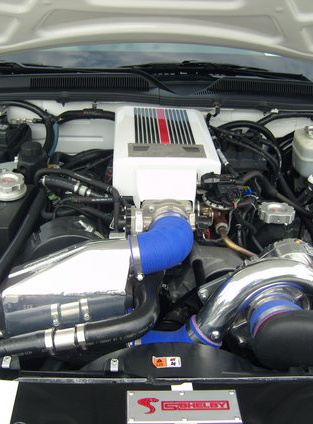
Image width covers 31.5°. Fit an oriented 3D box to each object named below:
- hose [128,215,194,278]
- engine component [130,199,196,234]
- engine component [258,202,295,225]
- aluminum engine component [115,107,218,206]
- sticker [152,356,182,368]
[{"bbox_3d":[0.012,0.068,1.215,0.138,0.100,0.160,1,29,-3],"label":"hose"},{"bbox_3d":[0.010,0.013,1.322,0.148,0.100,0.080,1,29,-3],"label":"engine component"},{"bbox_3d":[0.277,0.002,1.275,0.078,0.025,0.078,4,29,-2],"label":"engine component"},{"bbox_3d":[0.016,-0.147,1.496,0.262,0.125,0.440,1,29,-3],"label":"aluminum engine component"},{"bbox_3d":[0.020,0.283,1.045,0.055,0.002,0.023,0,41,0],"label":"sticker"}]

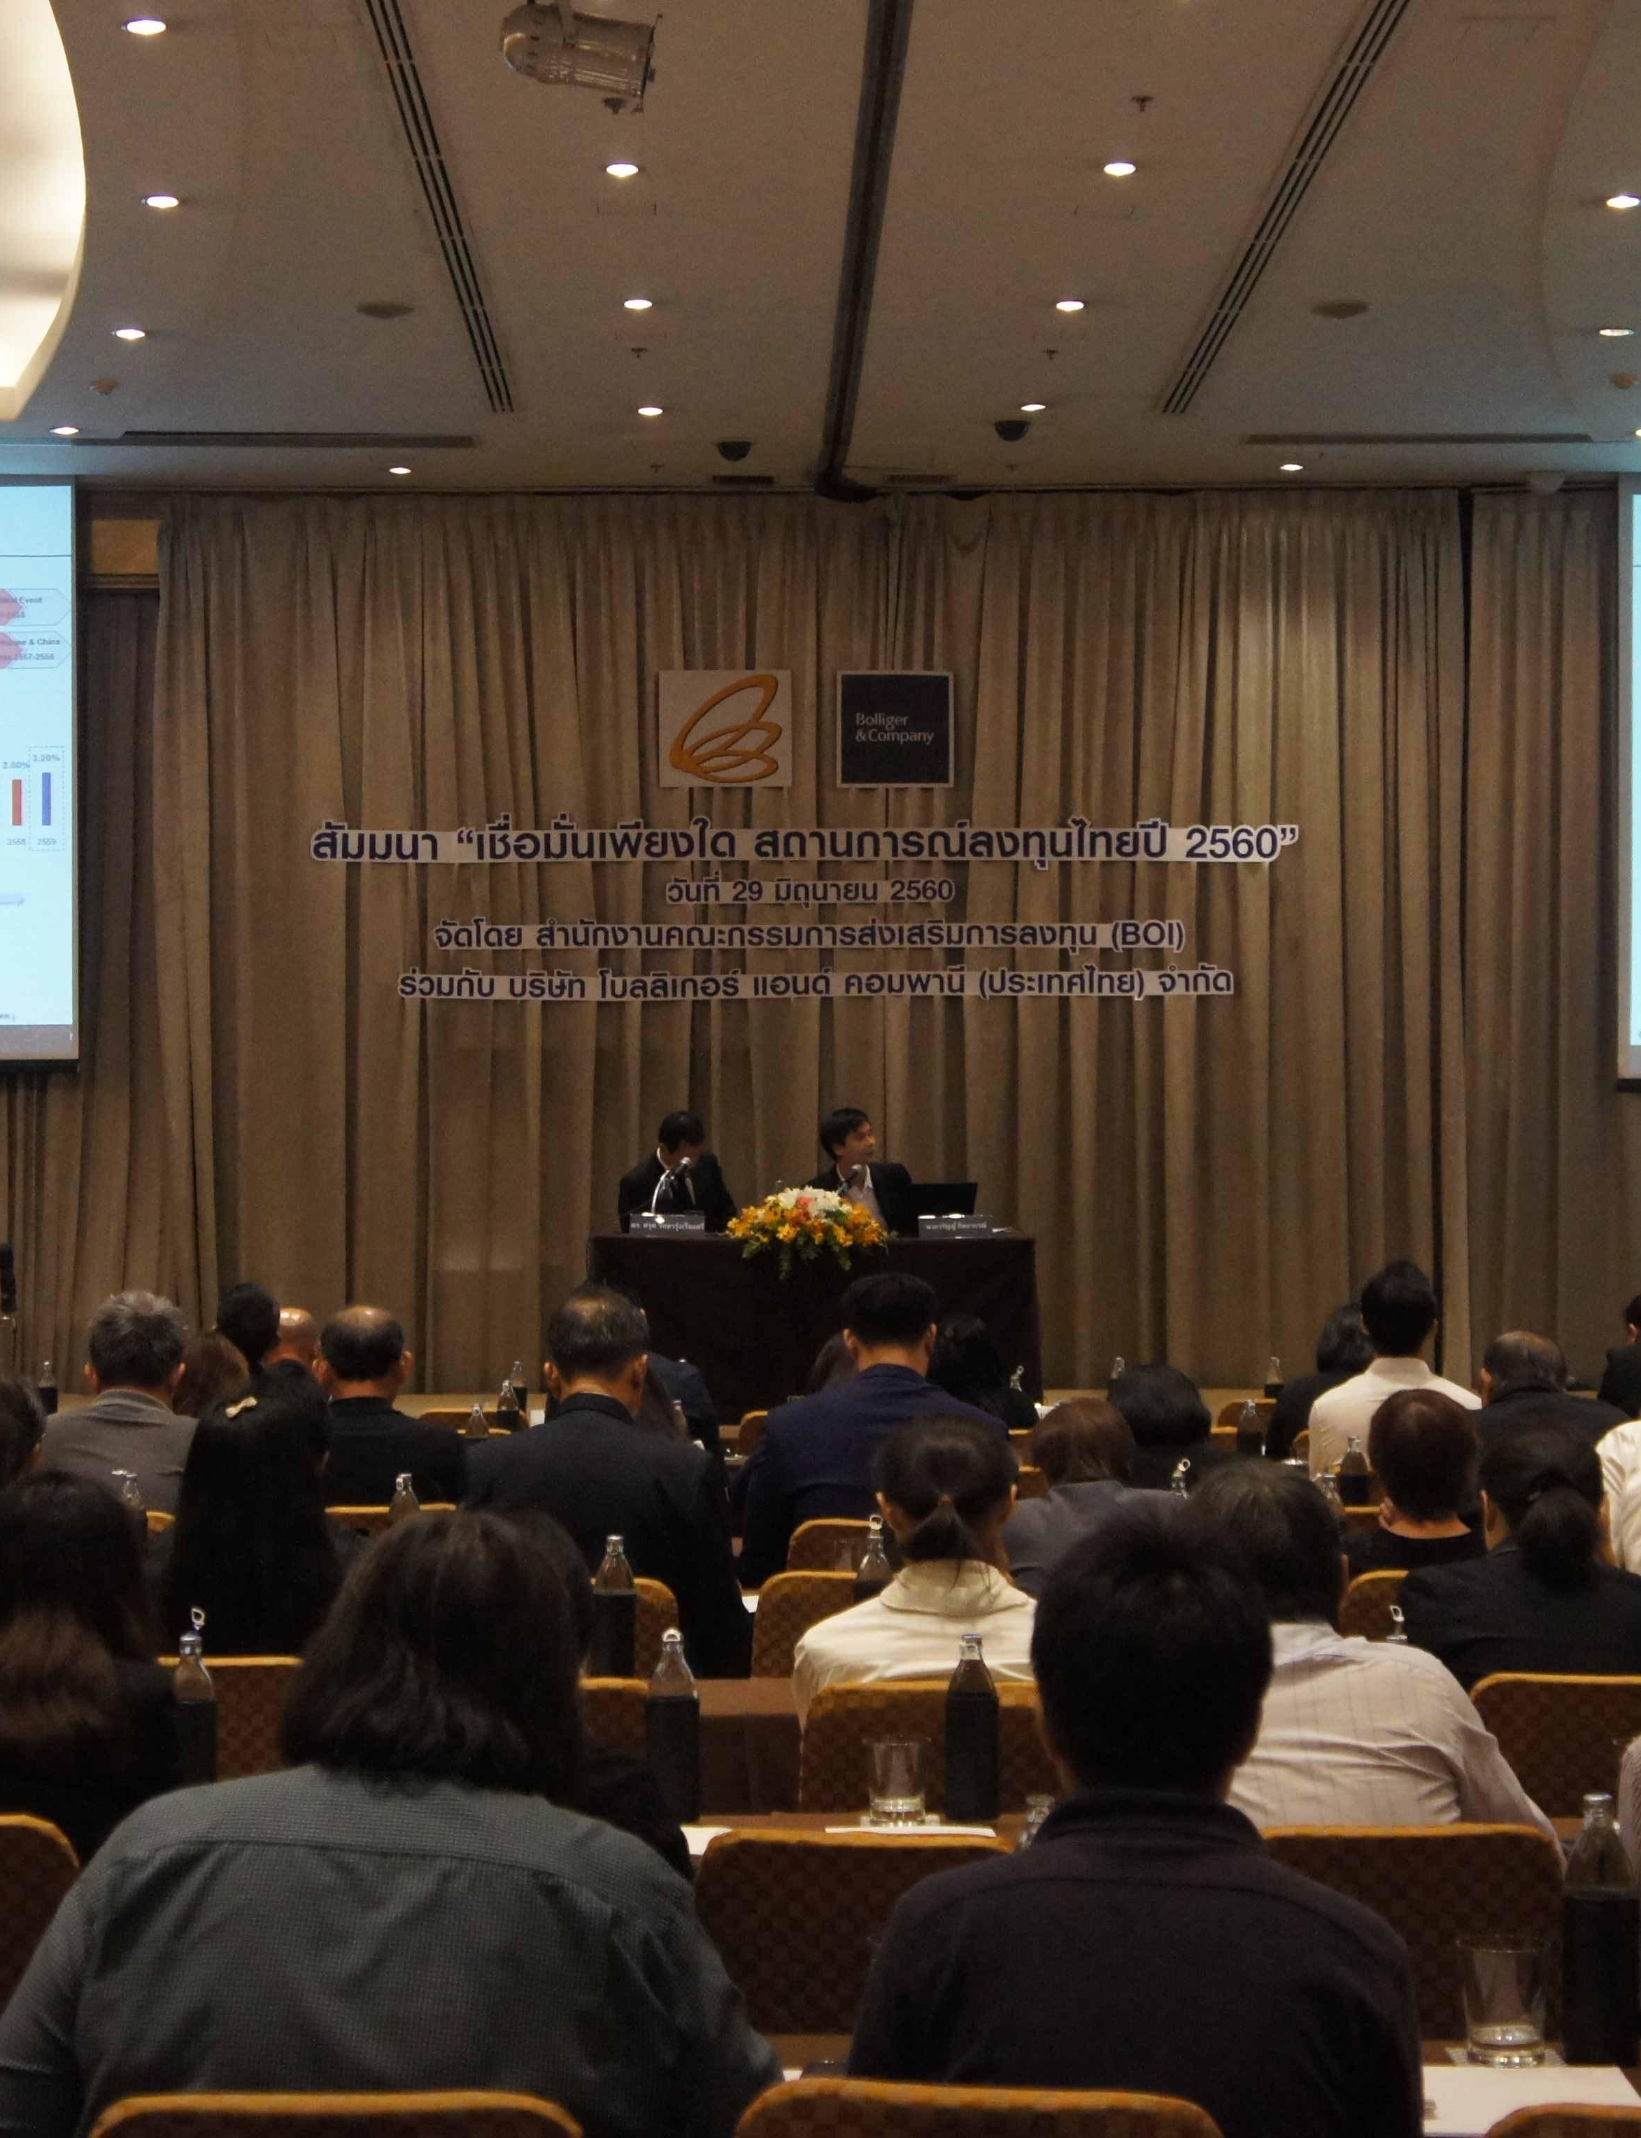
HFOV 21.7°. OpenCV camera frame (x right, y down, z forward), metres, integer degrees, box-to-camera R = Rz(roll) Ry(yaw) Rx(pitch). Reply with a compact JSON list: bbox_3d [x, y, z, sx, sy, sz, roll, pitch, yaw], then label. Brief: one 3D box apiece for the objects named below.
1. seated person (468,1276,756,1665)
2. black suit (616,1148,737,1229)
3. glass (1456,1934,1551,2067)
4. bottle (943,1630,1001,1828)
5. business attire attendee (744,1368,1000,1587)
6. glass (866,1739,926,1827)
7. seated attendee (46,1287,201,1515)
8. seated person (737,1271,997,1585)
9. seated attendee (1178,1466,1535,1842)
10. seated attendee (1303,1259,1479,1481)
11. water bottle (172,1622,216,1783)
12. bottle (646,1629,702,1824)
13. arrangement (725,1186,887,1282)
[{"bbox_3d":[-0.400,1.061,8.014,0.540,1.320,0.750,0,-1,-1],"label":"seated person"},{"bbox_3d":[-0.600,0.796,17.800,0.520,1.220,0.700,0,-2,-2],"label":"black suit"},{"bbox_3d":[0.604,0.825,3.780,0.080,0.102,0.080,0,-2,-1],"label":"glass"},{"bbox_3d":[0.205,0.883,5.740,0.072,0.253,0.072,0,-1,-1],"label":"bottle"},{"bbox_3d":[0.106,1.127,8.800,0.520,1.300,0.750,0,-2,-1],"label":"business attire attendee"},{"bbox_3d":[0.102,0.952,5.720,0.083,0.112,0.083,0,-1,-1],"label":"glass"},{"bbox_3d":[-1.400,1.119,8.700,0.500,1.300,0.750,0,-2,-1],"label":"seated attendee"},{"bbox_3d":[0.141,1.109,9.100,0.550,1.310,0.780,0,-1,-1],"label":"seated person"},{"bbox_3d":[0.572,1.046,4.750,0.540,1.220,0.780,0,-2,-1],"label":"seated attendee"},{"bbox_3d":[1.393,1.132,10.400,0.500,1.310,0.780,0,-1,-1],"label":"seated attendee"},{"bbox_3d":[-0.848,0.888,5.780,0.072,0.256,0.072,0,-1,-1],"label":"water bottle"},{"bbox_3d":[-0.199,0.883,5.740,0.072,0.255,0.072,0,-1,-1],"label":"bottle"},{"bbox_3d":[-0.056,0.663,17.300,0.650,0.380,0.380,0,-2,0],"label":"arrangement"}]

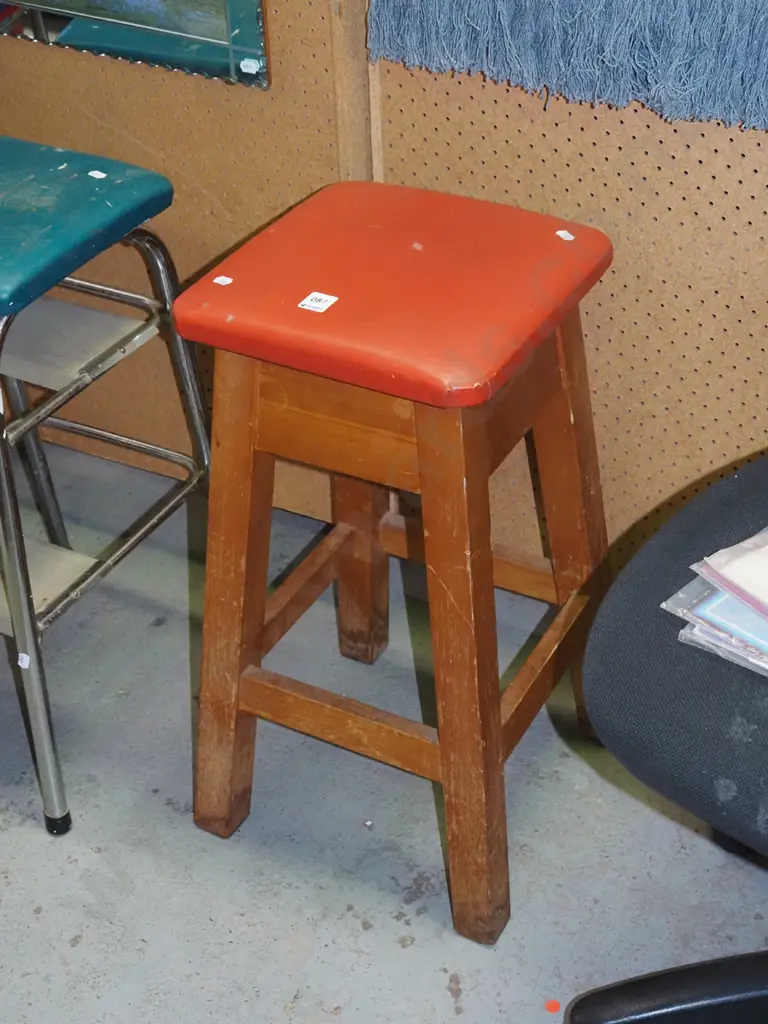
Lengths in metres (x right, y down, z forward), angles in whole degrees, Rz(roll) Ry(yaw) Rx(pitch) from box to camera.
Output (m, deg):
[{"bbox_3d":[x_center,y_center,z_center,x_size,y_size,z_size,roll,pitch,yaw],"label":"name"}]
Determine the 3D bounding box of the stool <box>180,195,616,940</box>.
[{"bbox_3d":[0.024,0.033,1.496,0.352,0.623,0.346,16,40,24],"label":"stool"}]

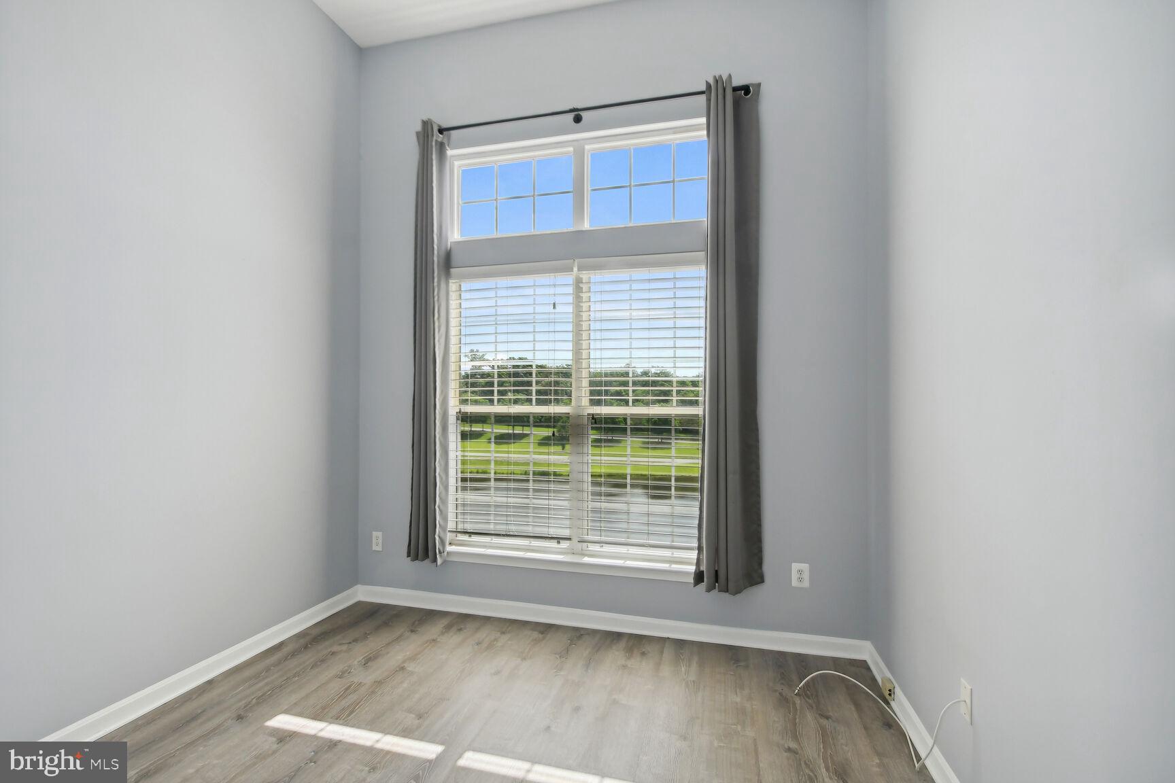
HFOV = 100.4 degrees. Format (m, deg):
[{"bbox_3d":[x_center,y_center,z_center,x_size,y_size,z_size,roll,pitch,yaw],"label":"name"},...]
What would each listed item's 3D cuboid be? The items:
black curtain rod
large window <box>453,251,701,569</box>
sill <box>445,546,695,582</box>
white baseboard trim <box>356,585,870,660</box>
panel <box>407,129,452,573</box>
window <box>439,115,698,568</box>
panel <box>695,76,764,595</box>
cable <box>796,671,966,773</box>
[{"bbox_3d":[-0.080,-1.607,2.848,1.972,0.050,0.095,0,-1,14],"label":"black curtain rod"},{"bbox_3d":[-0.070,0.105,2.927,1.638,1.752,0.110,0,-1,14],"label":"large window"},{"bbox_3d":[-0.080,1.012,2.894,1.660,0.067,0.125,0,-1,14],"label":"sill"},{"bbox_3d":[-0.037,1.318,2.839,3.010,0.101,0.018,0,-1,14],"label":"white baseboard trim"},{"bbox_3d":[-0.966,-0.302,3.016,0.270,2.722,0.120,0,-1,14],"label":"panel"},{"bbox_3d":[-0.069,-0.253,2.932,1.638,2.525,0.110,0,-1,14],"label":"window"},{"bbox_3d":[0.756,-0.302,2.588,0.330,2.722,0.120,0,-1,14],"label":"panel"},{"bbox_3d":[1.078,1.165,1.960,0.408,0.390,0.805,0,-1,14],"label":"cable"}]

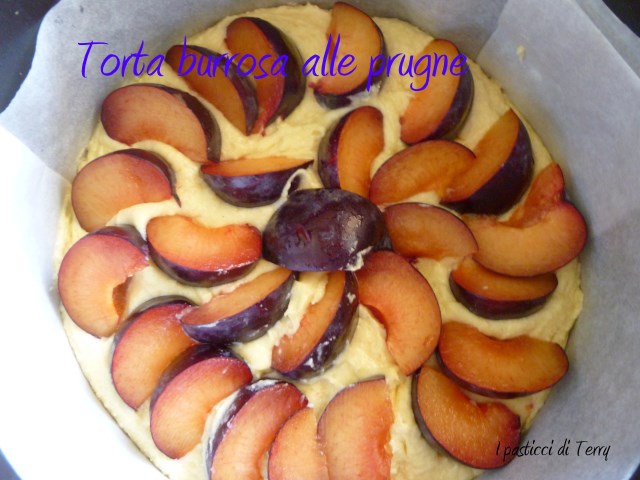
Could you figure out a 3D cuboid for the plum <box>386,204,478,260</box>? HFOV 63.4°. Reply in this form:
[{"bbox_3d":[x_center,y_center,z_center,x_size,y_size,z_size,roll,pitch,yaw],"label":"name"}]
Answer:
[{"bbox_3d":[0.053,-0.004,0.250,0.045,0.020,0.026,18,76,2],"label":"plum"}]

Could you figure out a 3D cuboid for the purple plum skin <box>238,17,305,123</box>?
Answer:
[{"bbox_3d":[-0.027,-0.093,0.272,0.033,0.024,0.063,-17,78,-5],"label":"purple plum skin"}]

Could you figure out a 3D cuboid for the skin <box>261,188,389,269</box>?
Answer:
[{"bbox_3d":[0.003,-0.005,0.241,0.056,0.026,0.037,4,76,-2],"label":"skin"}]

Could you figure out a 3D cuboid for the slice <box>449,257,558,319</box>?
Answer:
[{"bbox_3d":[0.088,0.022,0.248,0.050,0.024,0.026,2,76,-2],"label":"slice"}]

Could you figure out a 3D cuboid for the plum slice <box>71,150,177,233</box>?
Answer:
[{"bbox_3d":[-0.094,-0.024,0.248,0.047,0.020,0.036,-22,78,-8],"label":"plum slice"}]

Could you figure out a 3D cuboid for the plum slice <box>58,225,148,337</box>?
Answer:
[{"bbox_3d":[-0.102,0.016,0.246,0.035,0.024,0.050,24,82,1],"label":"plum slice"}]

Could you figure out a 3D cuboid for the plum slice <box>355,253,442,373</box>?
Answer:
[{"bbox_3d":[0.040,0.032,0.240,0.027,0.020,0.055,-21,78,-8],"label":"plum slice"}]

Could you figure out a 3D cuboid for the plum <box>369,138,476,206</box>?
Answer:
[{"bbox_3d":[0.049,-0.033,0.255,0.055,0.020,0.027,-11,83,-3],"label":"plum"}]

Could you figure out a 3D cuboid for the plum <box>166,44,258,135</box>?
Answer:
[{"bbox_3d":[-0.053,-0.086,0.270,0.060,0.018,0.024,44,80,8],"label":"plum"}]

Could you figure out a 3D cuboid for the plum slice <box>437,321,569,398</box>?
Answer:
[{"bbox_3d":[0.084,0.054,0.237,0.056,0.020,0.027,11,76,0],"label":"plum slice"}]

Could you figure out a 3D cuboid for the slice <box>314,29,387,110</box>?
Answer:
[{"bbox_3d":[0.016,-0.092,0.273,0.032,0.023,0.053,15,77,2],"label":"slice"}]

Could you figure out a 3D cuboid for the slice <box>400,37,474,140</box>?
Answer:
[{"bbox_3d":[0.067,-0.078,0.272,0.030,0.022,0.062,15,77,2],"label":"slice"}]

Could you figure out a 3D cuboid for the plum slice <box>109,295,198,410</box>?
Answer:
[{"bbox_3d":[-0.078,0.048,0.242,0.033,0.023,0.053,37,83,3],"label":"plum slice"}]

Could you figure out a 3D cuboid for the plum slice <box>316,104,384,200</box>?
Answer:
[{"bbox_3d":[0.015,-0.043,0.259,0.028,0.024,0.048,19,76,2],"label":"plum slice"}]

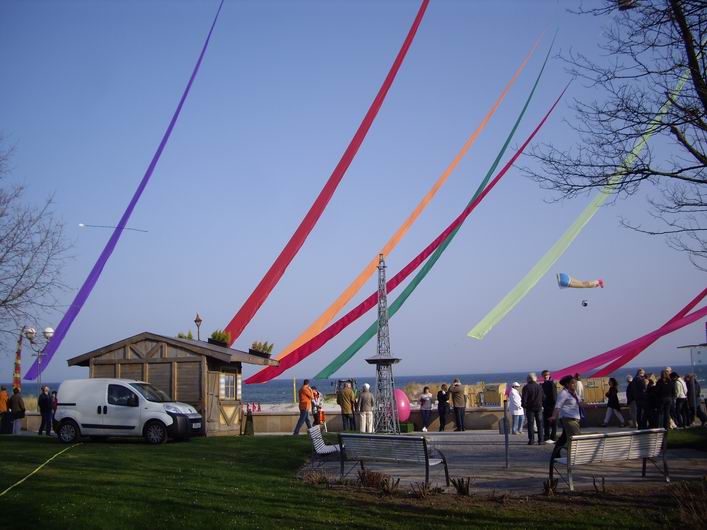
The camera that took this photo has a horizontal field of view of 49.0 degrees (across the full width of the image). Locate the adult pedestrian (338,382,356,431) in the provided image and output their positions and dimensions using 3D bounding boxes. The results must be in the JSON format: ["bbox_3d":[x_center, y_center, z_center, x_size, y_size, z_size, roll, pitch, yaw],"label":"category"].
[{"bbox_3d":[-0.227,4.855,26.525,0.550,1.659,0.380,-2,-8,6],"label":"adult pedestrian"}]

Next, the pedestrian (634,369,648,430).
[{"bbox_3d":[8.388,3.898,22.600,0.380,1.752,0.500,-3,-8,8],"label":"pedestrian"}]

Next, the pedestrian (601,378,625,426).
[{"bbox_3d":[8.258,4.427,24.915,0.700,1.531,0.450,-2,-8,6],"label":"pedestrian"}]

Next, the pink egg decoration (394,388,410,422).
[{"bbox_3d":[1.493,4.683,25.866,0.820,1.140,0.820,-1,-8,0],"label":"pink egg decoration"}]

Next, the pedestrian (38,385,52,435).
[{"bbox_3d":[-10.478,4.955,26.400,0.360,1.691,0.500,-9,-11,44],"label":"pedestrian"}]

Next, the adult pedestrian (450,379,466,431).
[{"bbox_3d":[3.409,4.609,25.619,0.550,1.740,0.420,1,-9,-17],"label":"adult pedestrian"}]

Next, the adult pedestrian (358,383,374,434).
[{"bbox_3d":[0.432,4.764,25.800,0.520,1.617,0.340,-2,-8,3],"label":"adult pedestrian"}]

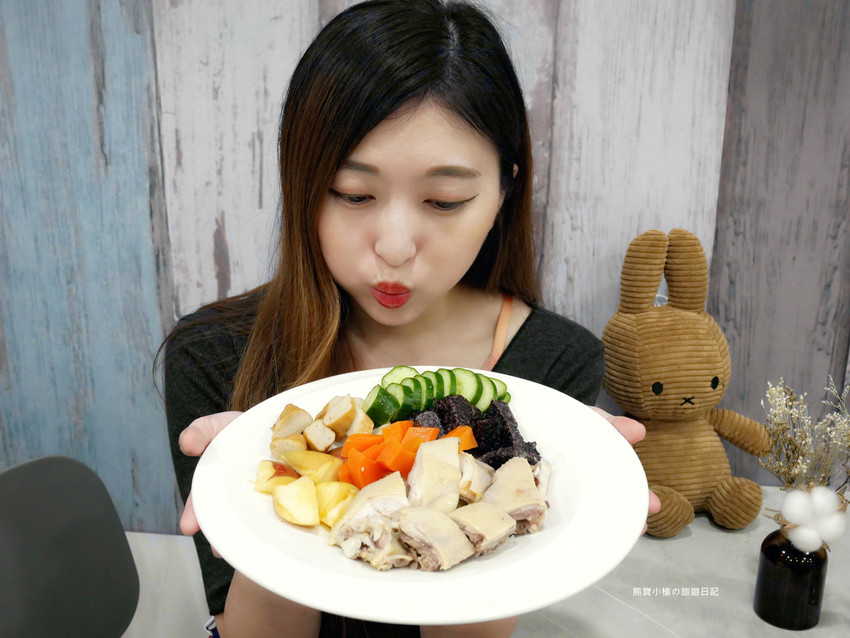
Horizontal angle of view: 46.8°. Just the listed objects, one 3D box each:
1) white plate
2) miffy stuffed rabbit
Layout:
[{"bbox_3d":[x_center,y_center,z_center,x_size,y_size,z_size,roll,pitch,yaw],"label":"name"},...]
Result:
[{"bbox_3d":[-0.002,0.108,0.630,0.285,0.032,0.285,1,24,0],"label":"white plate"},{"bbox_3d":[0.283,0.070,1.099,0.187,0.325,0.165,-4,14,-6],"label":"miffy stuffed rabbit"}]

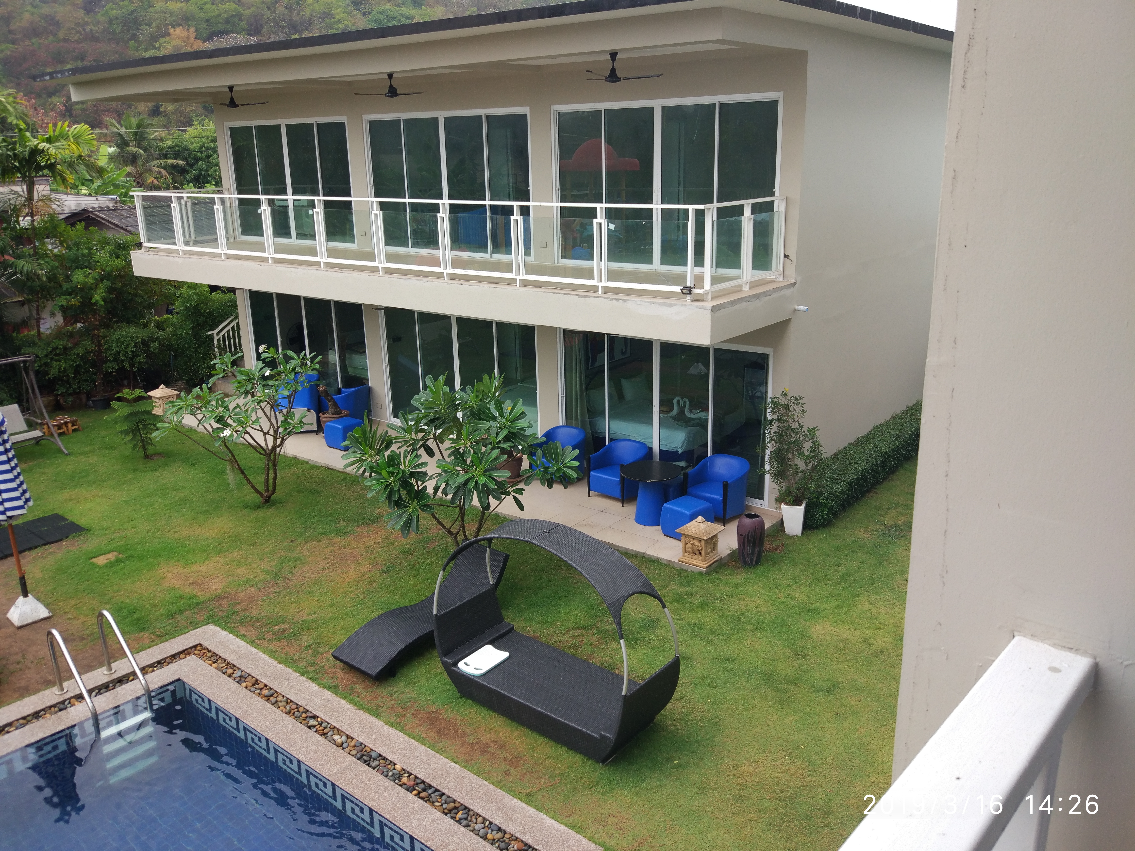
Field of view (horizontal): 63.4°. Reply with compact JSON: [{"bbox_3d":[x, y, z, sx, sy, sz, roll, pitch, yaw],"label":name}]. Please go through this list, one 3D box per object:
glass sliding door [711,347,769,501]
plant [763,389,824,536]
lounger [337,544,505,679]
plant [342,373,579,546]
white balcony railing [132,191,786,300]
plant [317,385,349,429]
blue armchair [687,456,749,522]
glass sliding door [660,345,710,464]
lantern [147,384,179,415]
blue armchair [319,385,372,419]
[{"bbox_3d":[2.337,-0.002,12.407,0.860,2.130,0.060,11,20,35],"label":"glass sliding door"},{"bbox_3d":[2.954,0.496,11.795,0.700,1.910,0.680,11,21,36],"label":"plant"},{"bbox_3d":[-1.448,1.863,9.367,0.660,0.750,1.850,13,21,39],"label":"lounger"},{"bbox_3d":[-1.286,0.490,11.304,2.850,2.280,2.400,-3,17,-7],"label":"plant"},{"bbox_3d":[-2.551,-3.005,14.025,11.700,1.040,1.940,11,21,36],"label":"white balcony railing"},{"bbox_3d":[-4.157,-0.252,16.293,0.552,0.902,0.534,11,19,35],"label":"plant"},{"bbox_3d":[2.031,0.841,12.360,0.720,0.760,0.670,13,22,39],"label":"blue armchair"},{"bbox_3d":[1.638,-0.130,13.038,0.892,2.125,0.064,11,19,35],"label":"glass sliding door"},{"bbox_3d":[-7.933,-0.525,17.957,0.432,0.552,0.432,11,19,35],"label":"lantern"},{"bbox_3d":[-3.980,-0.358,16.750,0.680,0.760,0.720,4,18,18],"label":"blue armchair"}]

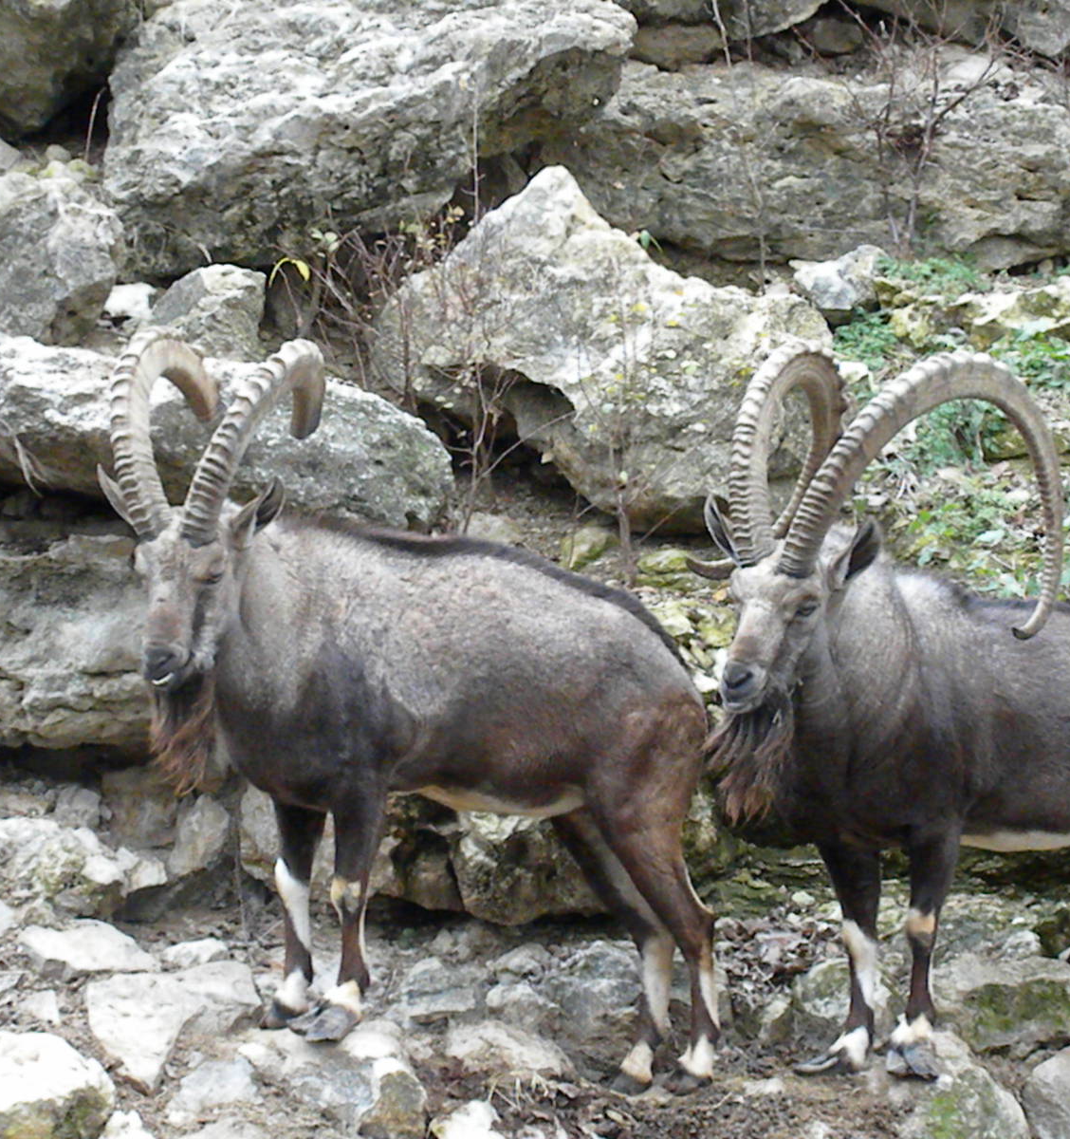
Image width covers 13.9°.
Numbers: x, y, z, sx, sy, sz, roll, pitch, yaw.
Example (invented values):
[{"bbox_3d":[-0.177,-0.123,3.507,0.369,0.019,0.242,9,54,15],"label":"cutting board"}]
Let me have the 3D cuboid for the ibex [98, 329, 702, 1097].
[{"bbox_3d":[-0.203,0.225,7.200,1.040,1.210,0.420,-3,7,-29],"label":"ibex"}]

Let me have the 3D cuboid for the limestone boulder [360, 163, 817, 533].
[{"bbox_3d":[0.129,-0.427,8.600,0.880,0.660,0.600,0,6,0],"label":"limestone boulder"}]

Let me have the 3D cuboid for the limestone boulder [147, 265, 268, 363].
[{"bbox_3d":[-0.651,-0.502,8.700,0.240,0.200,0.220,0,6,0],"label":"limestone boulder"}]

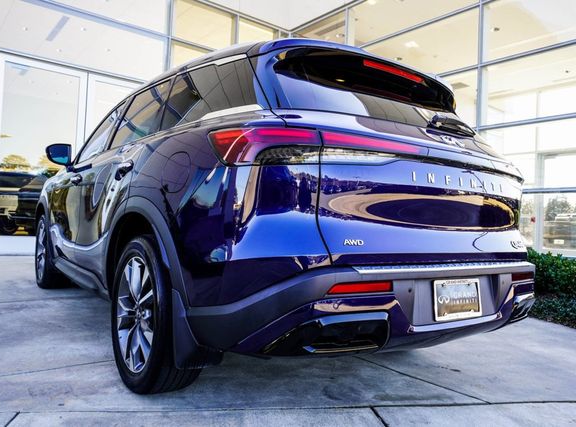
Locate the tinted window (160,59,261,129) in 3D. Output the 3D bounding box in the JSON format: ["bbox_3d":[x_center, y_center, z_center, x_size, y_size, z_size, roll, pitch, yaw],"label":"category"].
[{"bbox_3d":[-0.376,-0.560,2.274,0.100,0.335,0.870,18,-9,-40],"label":"tinted window"}]

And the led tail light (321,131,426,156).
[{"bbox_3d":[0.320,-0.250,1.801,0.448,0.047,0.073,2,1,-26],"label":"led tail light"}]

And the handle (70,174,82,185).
[{"bbox_3d":[-1.444,-0.233,3.422,0.055,0.055,0.230,2,1,-34],"label":"handle"}]

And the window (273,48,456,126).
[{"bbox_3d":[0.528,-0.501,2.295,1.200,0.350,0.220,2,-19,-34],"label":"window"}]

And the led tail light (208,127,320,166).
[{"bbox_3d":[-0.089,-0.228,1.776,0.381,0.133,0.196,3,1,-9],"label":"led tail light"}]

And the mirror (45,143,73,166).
[{"bbox_3d":[-1.776,-0.454,3.875,0.210,0.175,0.140,2,1,-26],"label":"mirror"}]

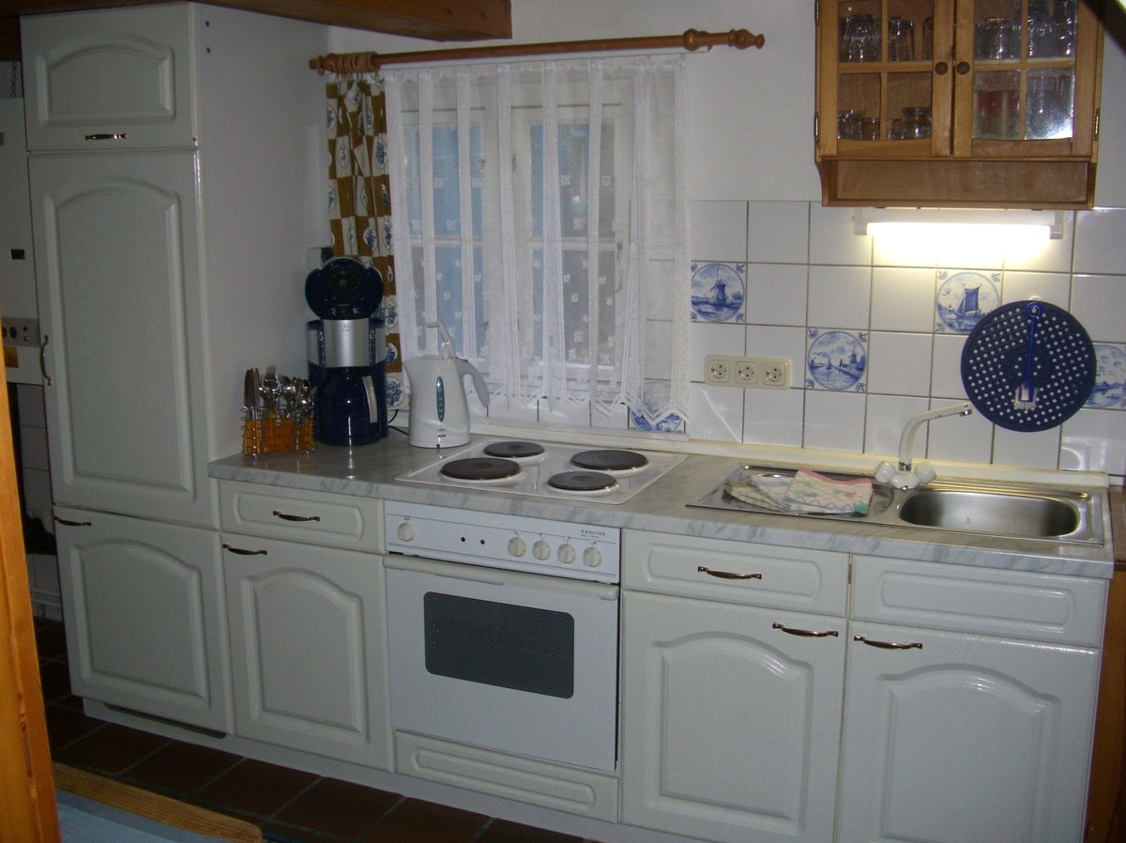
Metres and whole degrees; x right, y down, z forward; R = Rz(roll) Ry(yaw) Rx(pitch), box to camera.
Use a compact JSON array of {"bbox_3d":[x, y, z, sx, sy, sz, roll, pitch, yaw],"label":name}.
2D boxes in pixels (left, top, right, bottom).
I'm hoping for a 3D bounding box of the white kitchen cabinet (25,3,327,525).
[{"bbox_3d":[-1.016,-0.424,3.390,0.587,1.306,0.574,5,12,23],"label":"white kitchen cabinet"}]

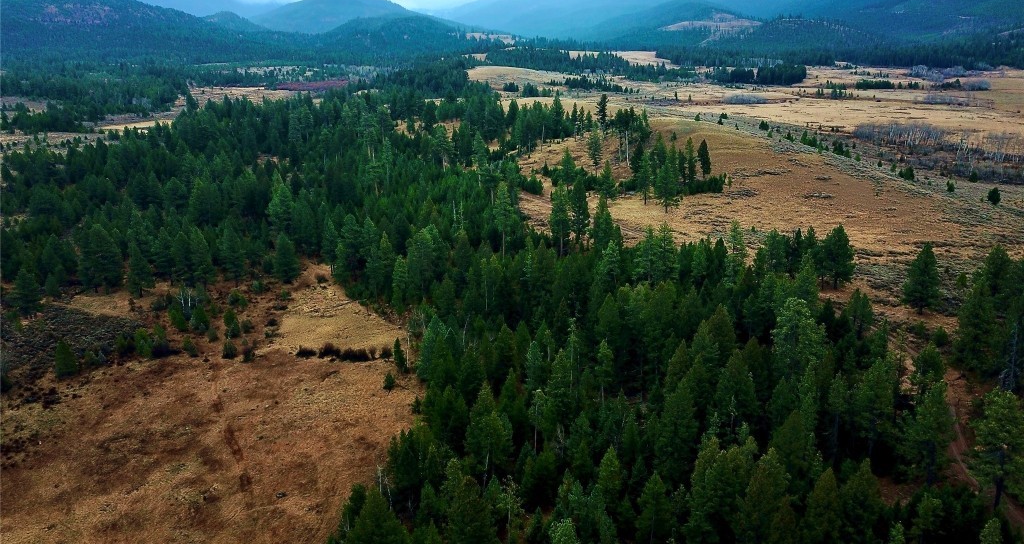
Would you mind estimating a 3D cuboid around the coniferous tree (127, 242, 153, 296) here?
[{"bbox_3d":[-91.020,-0.660,186.910,6.320,13.960,6.320,0,17,0],"label":"coniferous tree"}]

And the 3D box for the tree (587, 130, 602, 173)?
[{"bbox_3d":[27.440,-38.660,249.180,4.860,14.230,4.860,0,17,0],"label":"tree"}]

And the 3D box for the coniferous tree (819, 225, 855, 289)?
[{"bbox_3d":[78.770,-3.730,183.820,7.410,15.650,7.410,0,17,0],"label":"coniferous tree"}]

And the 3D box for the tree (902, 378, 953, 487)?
[{"bbox_3d":[50.120,19.240,90.420,5.530,14.020,5.530,0,16,0],"label":"tree"}]

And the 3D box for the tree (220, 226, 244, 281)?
[{"bbox_3d":[-63.480,-3.640,172.850,5.840,13.460,5.840,0,16,0],"label":"tree"}]

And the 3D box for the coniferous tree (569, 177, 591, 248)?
[{"bbox_3d":[16.920,-14.480,190.270,4.950,17.440,4.950,0,17,0],"label":"coniferous tree"}]

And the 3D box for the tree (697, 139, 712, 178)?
[{"bbox_3d":[61.110,-35.560,242.360,4.100,12.300,4.100,0,17,0],"label":"tree"}]

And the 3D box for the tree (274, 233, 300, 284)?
[{"bbox_3d":[-50.990,-2.980,173.040,5.620,12.090,5.620,0,16,0],"label":"tree"}]

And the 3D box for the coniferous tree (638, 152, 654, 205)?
[{"bbox_3d":[38.870,-26.780,220.880,4.310,15.060,4.310,0,17,0],"label":"coniferous tree"}]

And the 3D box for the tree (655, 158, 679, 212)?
[{"bbox_3d":[38.170,-21.210,188.090,5.870,14.030,5.870,0,16,0],"label":"tree"}]

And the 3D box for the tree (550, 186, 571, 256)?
[{"bbox_3d":[10.580,-10.460,162.320,4.220,15.290,4.220,0,16,0],"label":"tree"}]

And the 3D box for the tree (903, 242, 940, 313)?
[{"bbox_3d":[81.200,1.160,150.580,6.660,14.260,6.660,0,16,0],"label":"tree"}]

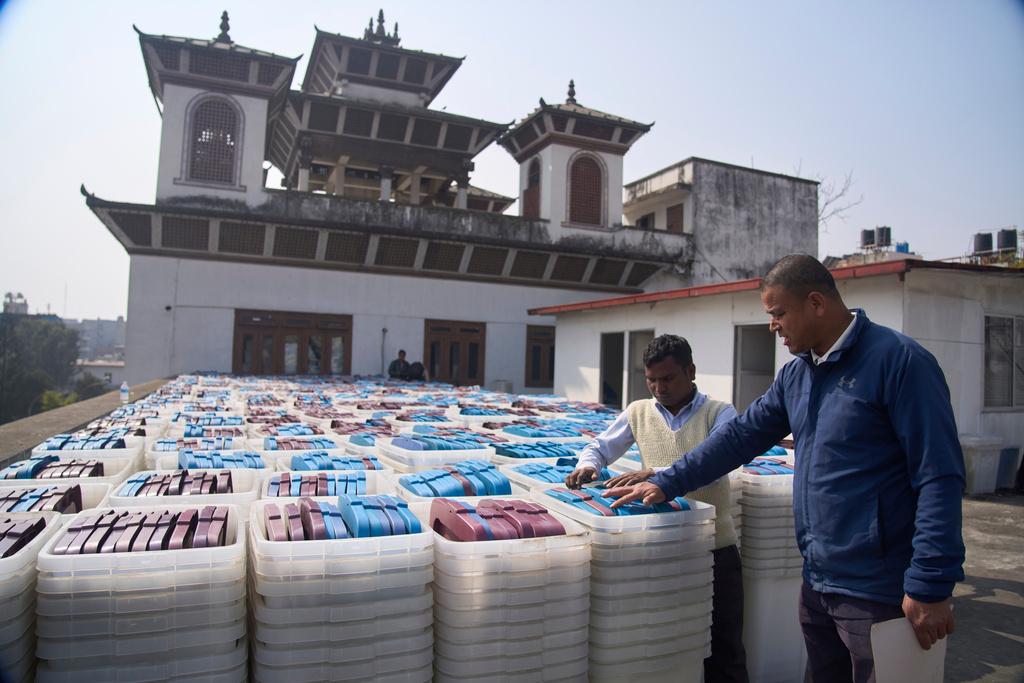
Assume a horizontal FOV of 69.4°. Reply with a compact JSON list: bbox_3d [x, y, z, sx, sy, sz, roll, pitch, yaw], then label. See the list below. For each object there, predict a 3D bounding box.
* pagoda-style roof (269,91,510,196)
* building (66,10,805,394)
[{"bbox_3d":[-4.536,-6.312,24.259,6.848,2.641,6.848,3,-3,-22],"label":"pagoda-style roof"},{"bbox_3d":[-1.822,-4.197,25.220,20.289,13.363,13.304,3,-3,-22],"label":"building"}]

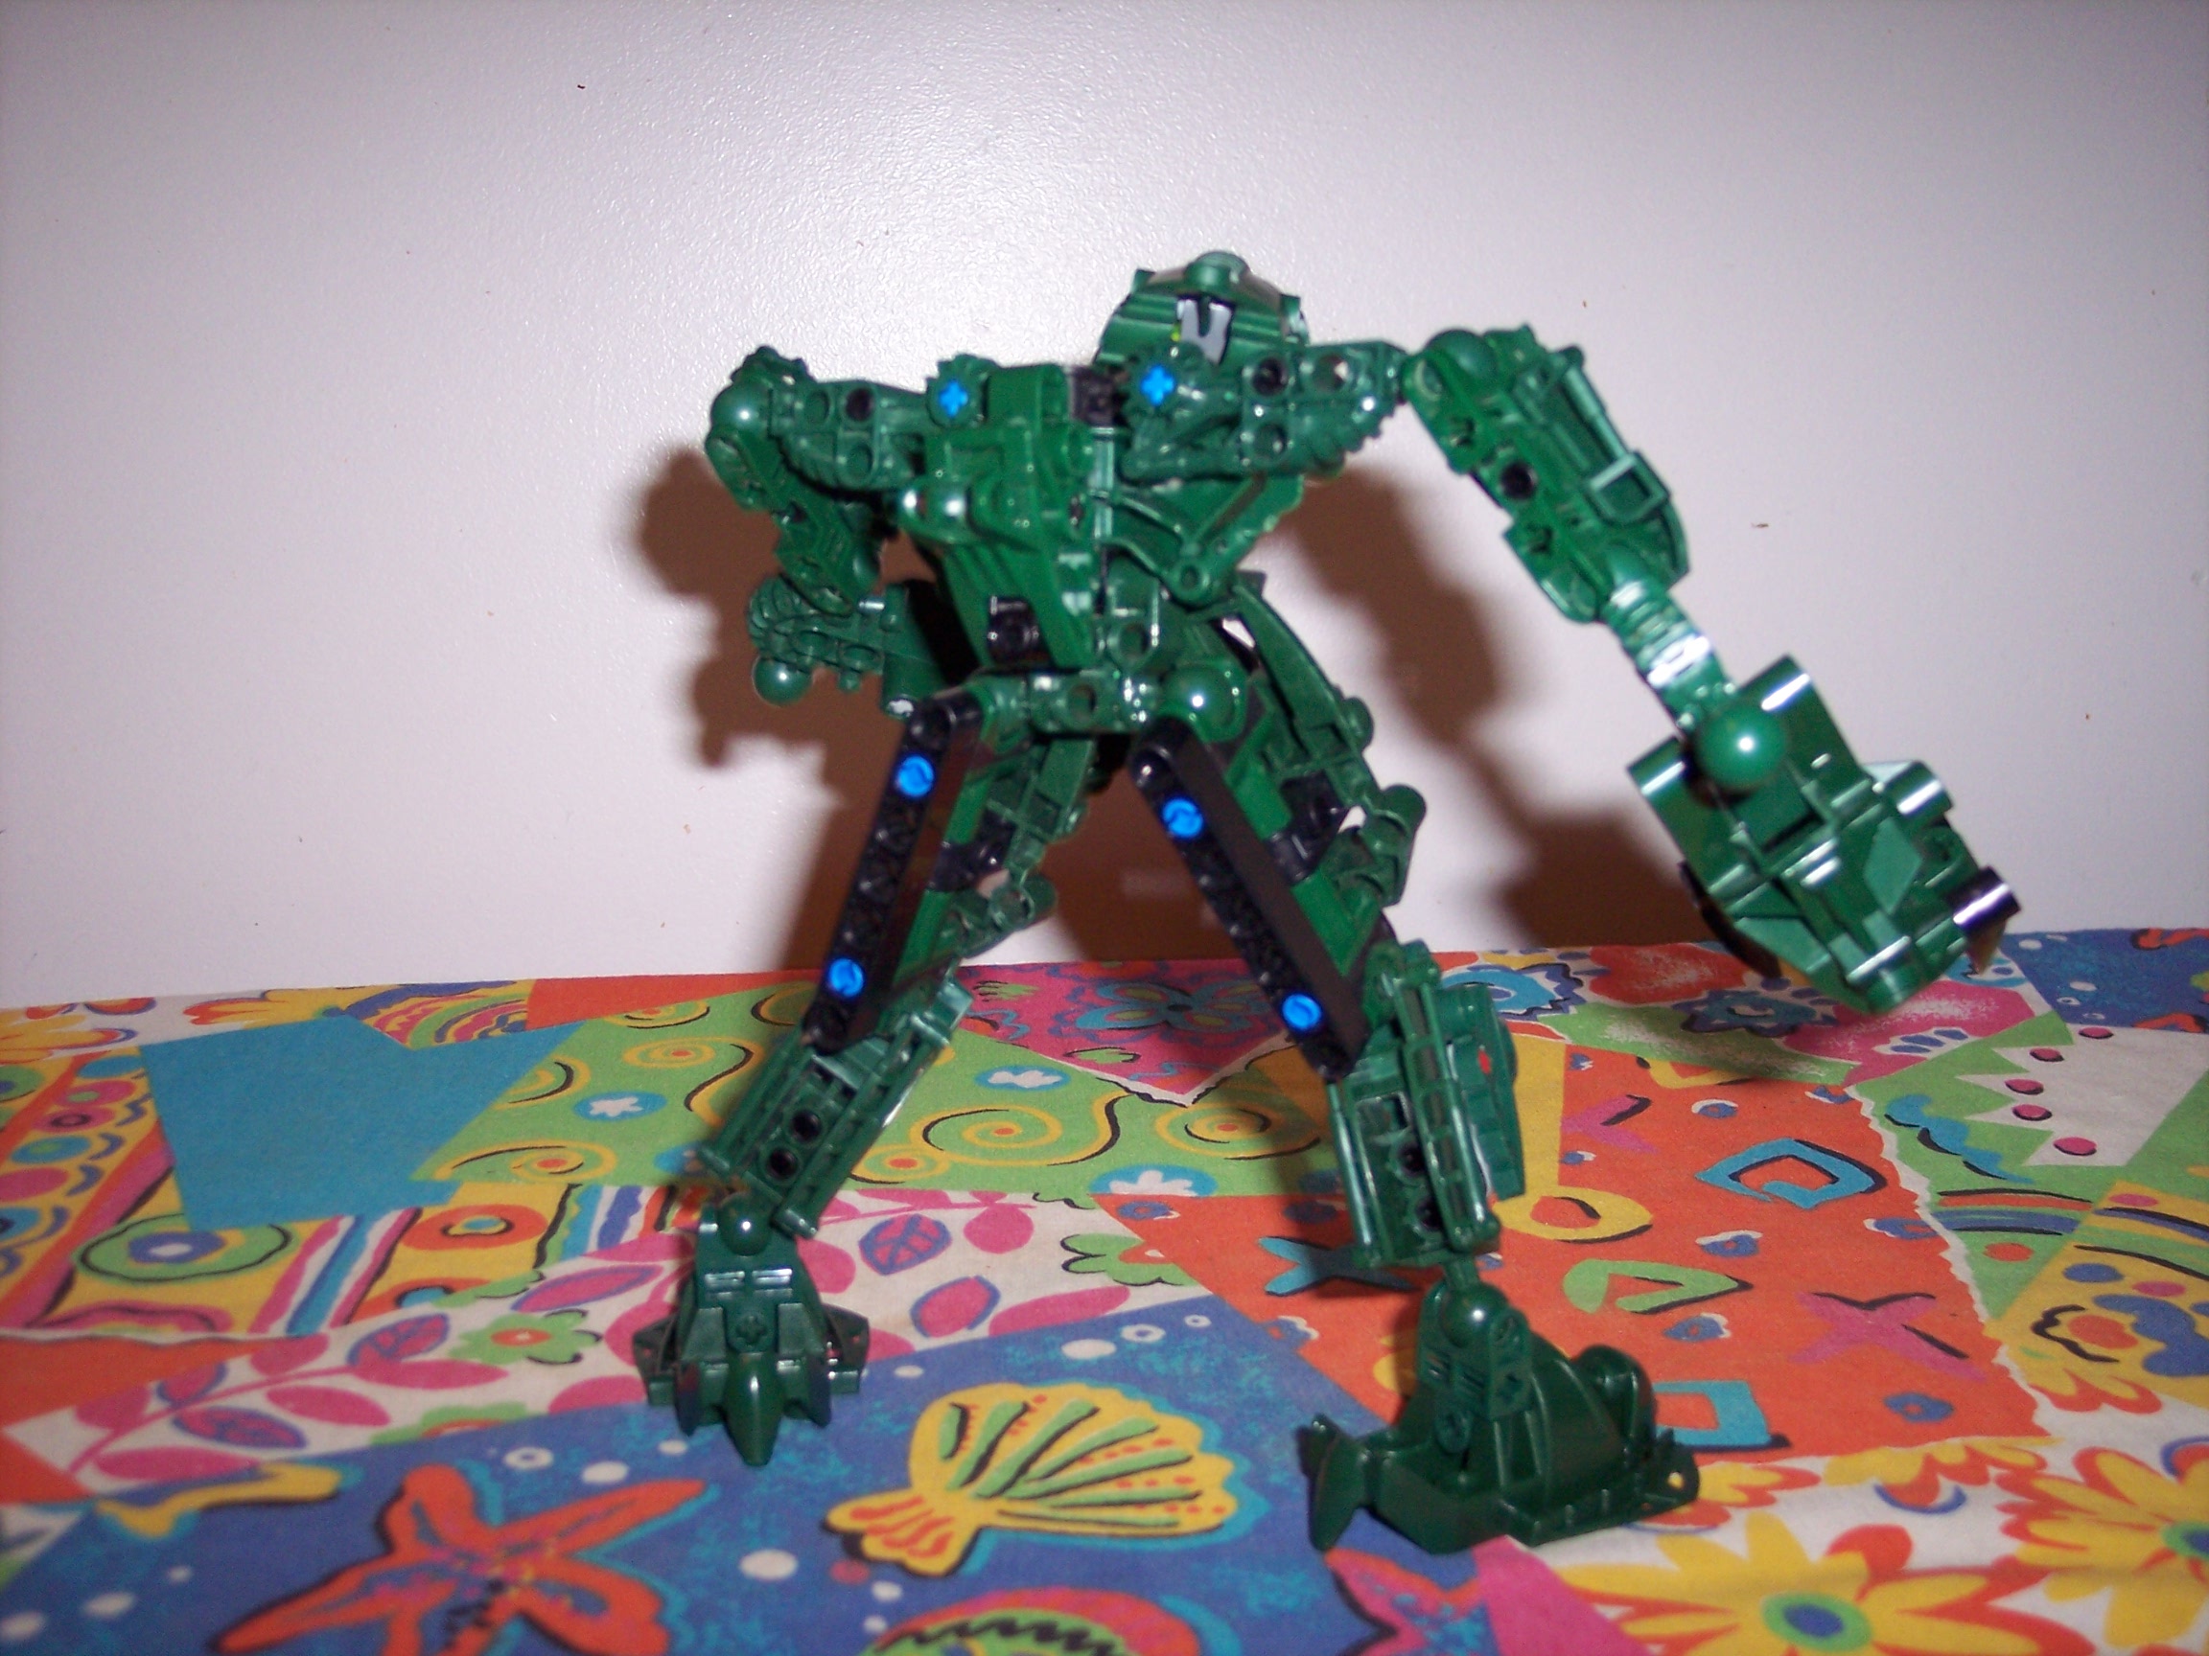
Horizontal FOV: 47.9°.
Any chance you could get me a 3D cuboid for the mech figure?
[{"bbox_3d":[0.022,0.009,0.361,0.206,0.181,0.148,4,12,20],"label":"mech figure"}]

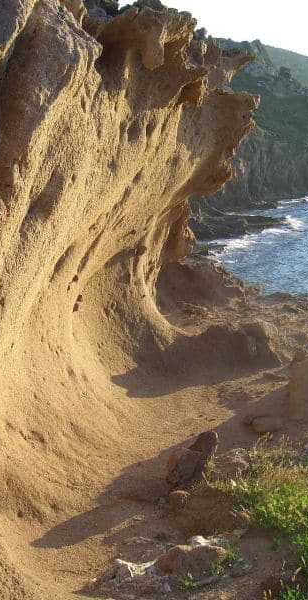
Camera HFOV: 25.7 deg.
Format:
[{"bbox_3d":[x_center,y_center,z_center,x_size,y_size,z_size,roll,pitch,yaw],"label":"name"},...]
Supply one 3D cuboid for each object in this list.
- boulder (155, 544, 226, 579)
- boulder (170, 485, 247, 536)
[{"bbox_3d":[0.155,1.116,2.888,0.298,0.107,0.155,0,11,0],"label":"boulder"},{"bbox_3d":[0.259,1.002,3.227,0.369,0.201,0.258,0,11,0],"label":"boulder"}]

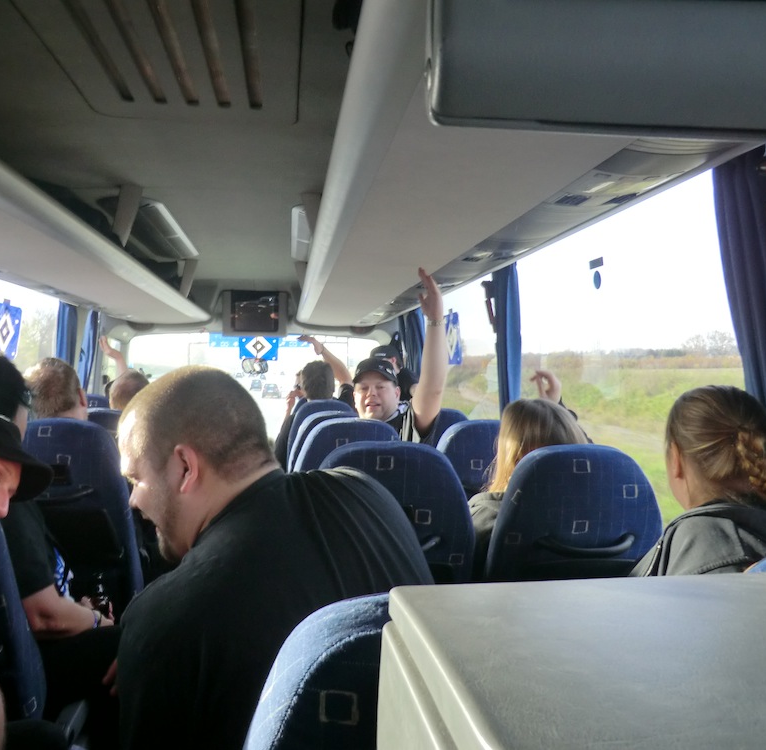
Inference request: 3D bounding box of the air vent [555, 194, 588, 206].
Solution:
[{"bbox_3d":[0.421,-0.390,1.550,0.055,0.018,0.065,0,0,-8],"label":"air vent"}]

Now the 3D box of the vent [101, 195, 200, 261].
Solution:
[{"bbox_3d":[-1.016,-0.628,3.110,0.220,0.100,1.120,1,0,-8],"label":"vent"}]

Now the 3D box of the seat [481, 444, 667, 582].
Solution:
[{"bbox_3d":[0.438,0.709,2.070,0.450,1.070,0.700,0,0,-8],"label":"seat"}]

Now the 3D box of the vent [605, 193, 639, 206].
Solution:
[{"bbox_3d":[0.533,-0.392,1.550,0.060,0.020,0.068,0,0,-8],"label":"vent"}]

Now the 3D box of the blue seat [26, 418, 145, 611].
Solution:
[{"bbox_3d":[-1.001,0.678,2.349,0.450,1.100,0.670,1,0,-8],"label":"blue seat"}]

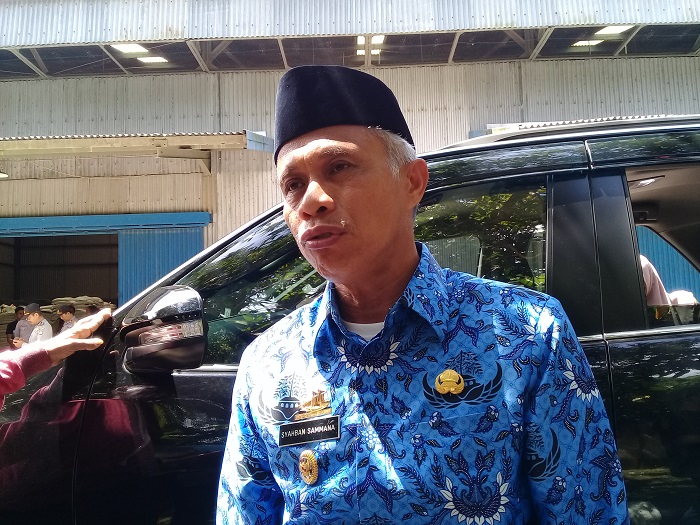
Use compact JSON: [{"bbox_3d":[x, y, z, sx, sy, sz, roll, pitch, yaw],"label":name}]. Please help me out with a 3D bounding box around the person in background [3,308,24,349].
[{"bbox_3d":[-4.816,1.483,9.064,0.500,1.670,0.320,0,-6,-18],"label":"person in background"}]

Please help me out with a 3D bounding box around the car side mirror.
[{"bbox_3d":[-0.422,0.152,1.420,0.220,0.200,0.130,-5,-7,30],"label":"car side mirror"}]

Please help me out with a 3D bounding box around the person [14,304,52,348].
[{"bbox_3d":[-3.764,1.294,7.463,0.460,1.660,0.480,1,-6,-23],"label":"person"}]

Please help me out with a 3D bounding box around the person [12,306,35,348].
[{"bbox_3d":[-4.156,1.362,8.064,0.500,1.670,0.340,-3,-6,12],"label":"person"}]

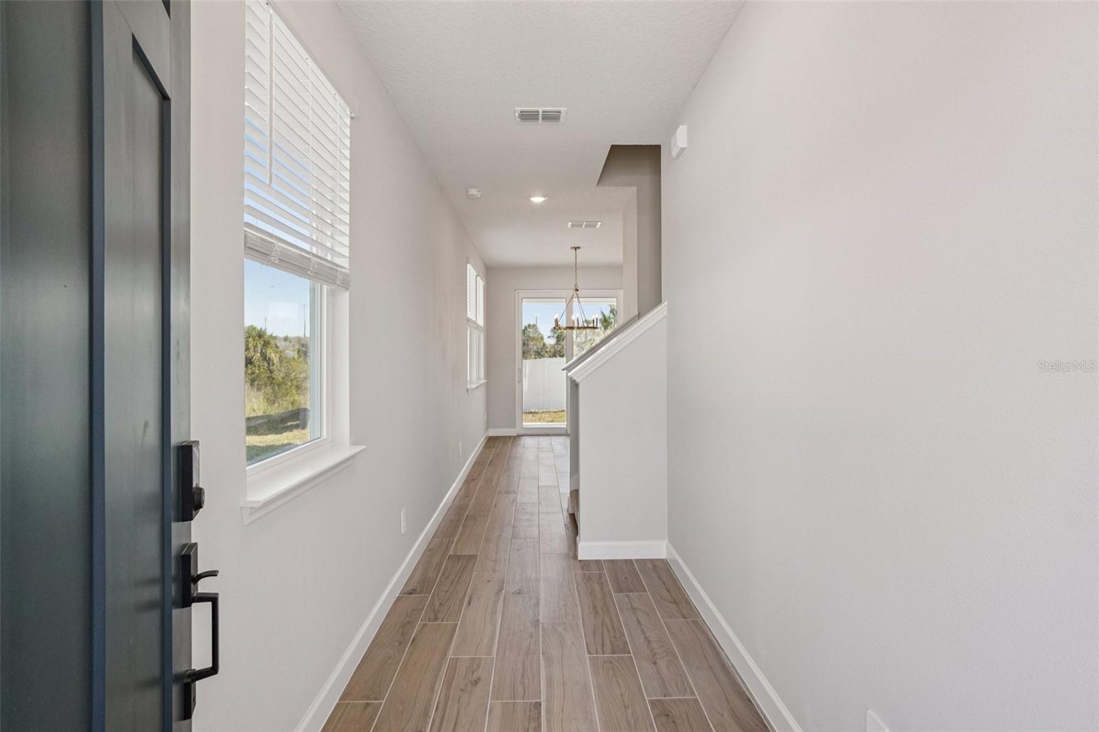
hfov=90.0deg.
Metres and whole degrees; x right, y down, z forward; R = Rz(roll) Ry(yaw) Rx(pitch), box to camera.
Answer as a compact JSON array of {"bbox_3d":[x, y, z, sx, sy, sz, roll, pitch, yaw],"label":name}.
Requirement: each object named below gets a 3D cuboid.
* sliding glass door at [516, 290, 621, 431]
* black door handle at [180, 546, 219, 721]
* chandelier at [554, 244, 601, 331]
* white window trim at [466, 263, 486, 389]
[{"bbox_3d":[0.323,-0.057,9.190,1.800,2.430,0.130,0,1,-1],"label":"sliding glass door"},{"bbox_3d":[-0.701,0.534,1.112,0.062,0.335,0.068,0,1,-23],"label":"black door handle"},{"bbox_3d":[0.365,-1.045,7.420,0.620,1.120,0.620,0,1,-1],"label":"chandelier"},{"bbox_3d":[-1.040,-0.500,7.660,0.120,1.540,2.080,0,1,-1],"label":"white window trim"}]

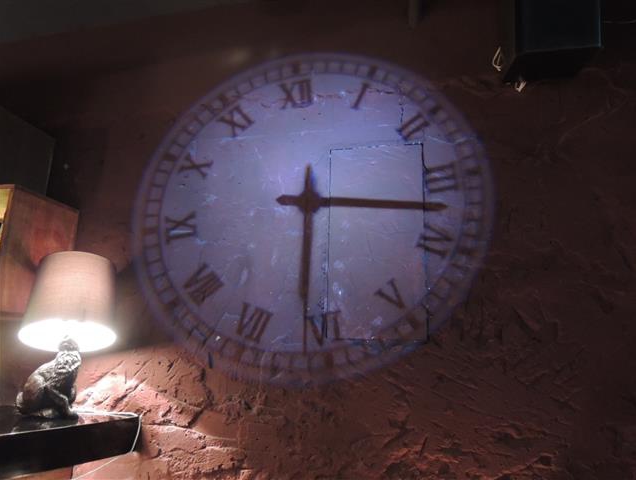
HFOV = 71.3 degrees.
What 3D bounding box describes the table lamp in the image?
[{"bbox_3d":[-0.722,0.272,1.293,0.250,0.445,0.250,4,-15,-8],"label":"table lamp"}]

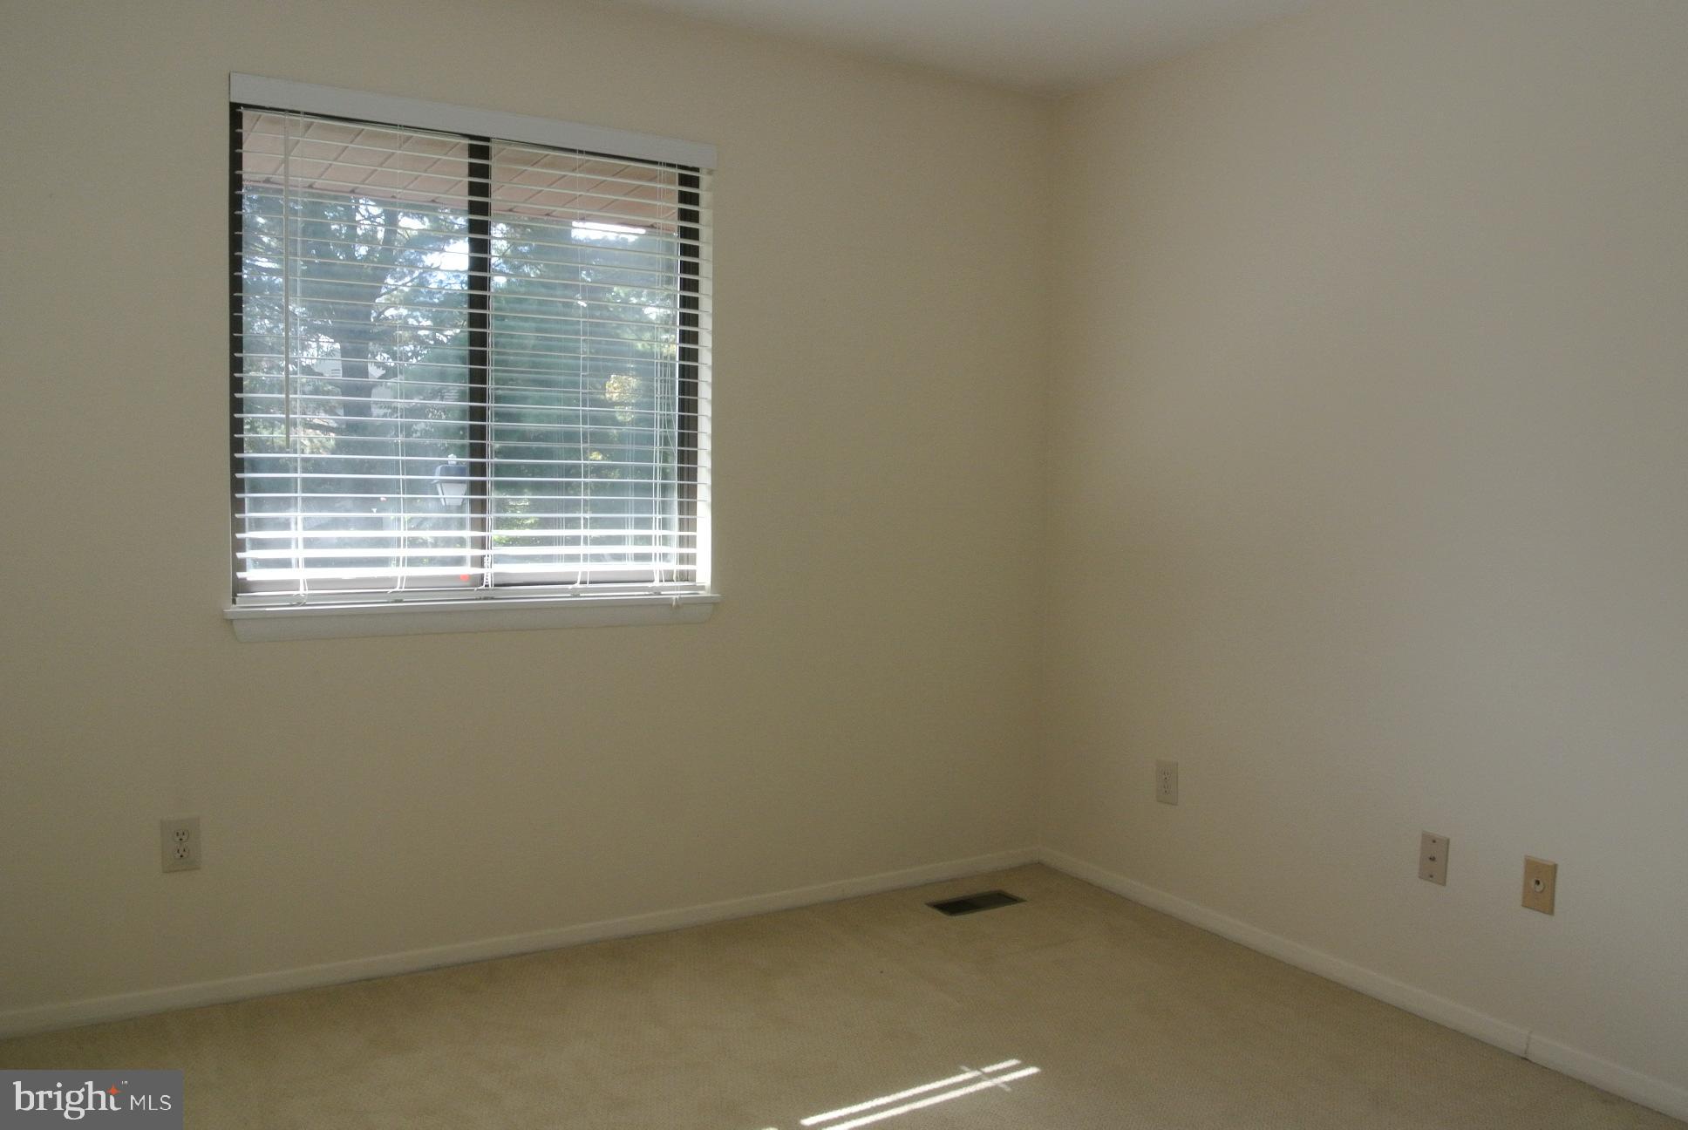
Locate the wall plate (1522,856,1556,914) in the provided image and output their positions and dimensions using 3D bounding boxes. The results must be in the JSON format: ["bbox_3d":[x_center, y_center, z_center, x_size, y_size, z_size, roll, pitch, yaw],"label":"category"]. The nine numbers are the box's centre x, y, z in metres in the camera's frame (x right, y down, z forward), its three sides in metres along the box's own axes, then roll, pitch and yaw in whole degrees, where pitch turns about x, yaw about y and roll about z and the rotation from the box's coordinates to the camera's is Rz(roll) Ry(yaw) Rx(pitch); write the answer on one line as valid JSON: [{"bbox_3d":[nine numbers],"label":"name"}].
[{"bbox_3d":[1.491,0.687,2.717,0.008,0.114,0.070,-1,3,-30],"label":"wall plate"}]

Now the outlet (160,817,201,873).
[{"bbox_3d":[-1.507,0.636,2.882,0.076,0.119,0.007,-1,3,-30],"label":"outlet"}]

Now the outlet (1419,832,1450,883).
[{"bbox_3d":[1.365,0.678,2.932,0.007,0.114,0.070,-1,3,-30],"label":"outlet"}]

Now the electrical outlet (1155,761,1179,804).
[{"bbox_3d":[0.935,0.629,3.666,0.007,0.120,0.077,-1,3,-30],"label":"electrical outlet"}]

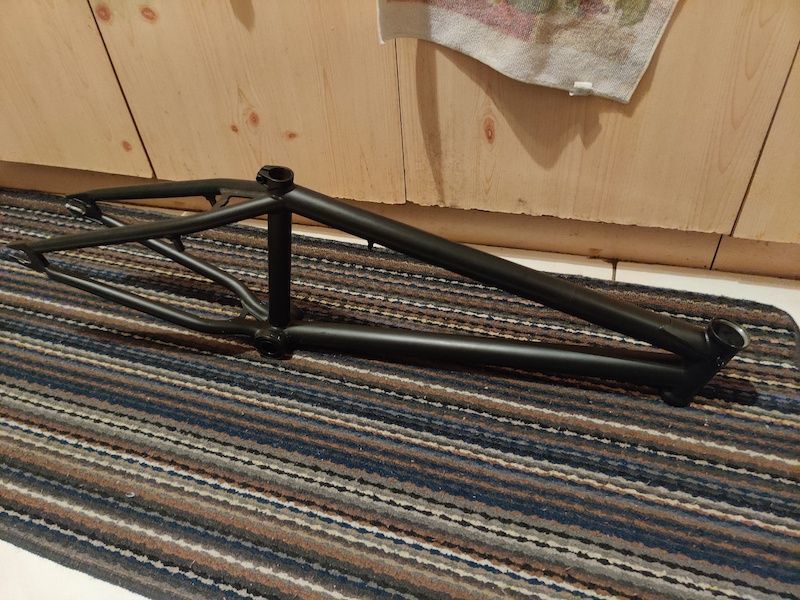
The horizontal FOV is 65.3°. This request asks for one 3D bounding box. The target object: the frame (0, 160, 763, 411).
[{"bbox_3d":[-0.060,-0.031,0.774,0.920,0.278,0.130,7,43,13],"label":"frame"}]

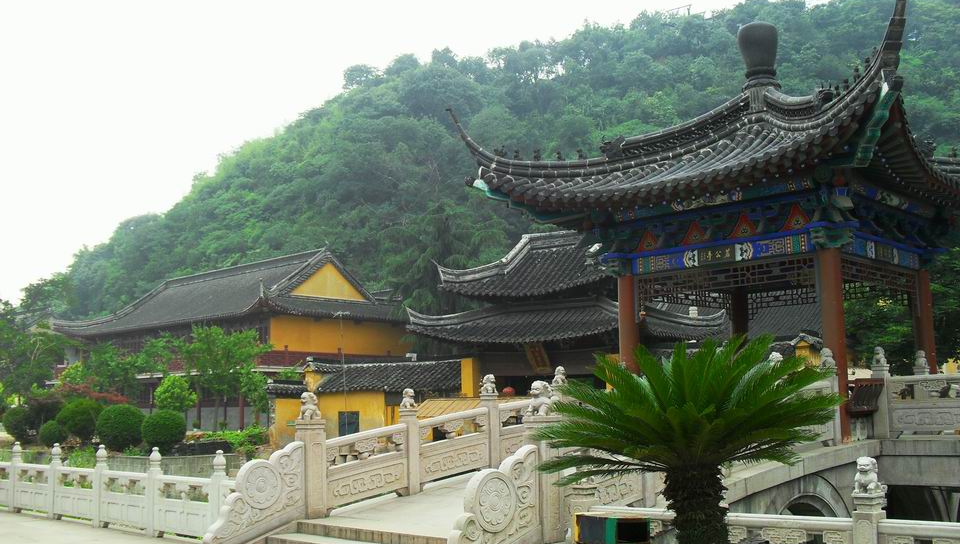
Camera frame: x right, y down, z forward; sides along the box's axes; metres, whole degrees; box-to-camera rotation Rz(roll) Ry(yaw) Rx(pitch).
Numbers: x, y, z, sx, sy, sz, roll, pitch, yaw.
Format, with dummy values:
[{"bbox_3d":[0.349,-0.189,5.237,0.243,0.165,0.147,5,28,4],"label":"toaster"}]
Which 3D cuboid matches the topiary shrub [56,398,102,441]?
[{"bbox_3d":[-20.425,7.561,49.500,2.276,2.174,2.276,-1,-8,0],"label":"topiary shrub"}]

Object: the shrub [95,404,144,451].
[{"bbox_3d":[-16.146,7.003,43.500,2.195,2.042,2.195,-1,-8,0],"label":"shrub"}]

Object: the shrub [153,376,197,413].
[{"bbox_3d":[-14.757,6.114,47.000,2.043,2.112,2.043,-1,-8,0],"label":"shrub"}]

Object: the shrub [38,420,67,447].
[{"bbox_3d":[-20.665,7.832,47.000,1.339,1.258,1.339,-1,-8,0],"label":"shrub"}]

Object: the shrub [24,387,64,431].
[{"bbox_3d":[-22.883,7.383,51.000,1.937,2.472,1.937,-1,-8,0],"label":"shrub"}]

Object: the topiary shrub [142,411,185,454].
[{"bbox_3d":[-13.327,6.801,41.000,1.844,1.863,1.844,-1,-8,0],"label":"topiary shrub"}]

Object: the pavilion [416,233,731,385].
[{"bbox_3d":[4.242,2.875,44.465,10.910,9.980,10.200,-7,-10,34],"label":"pavilion"}]

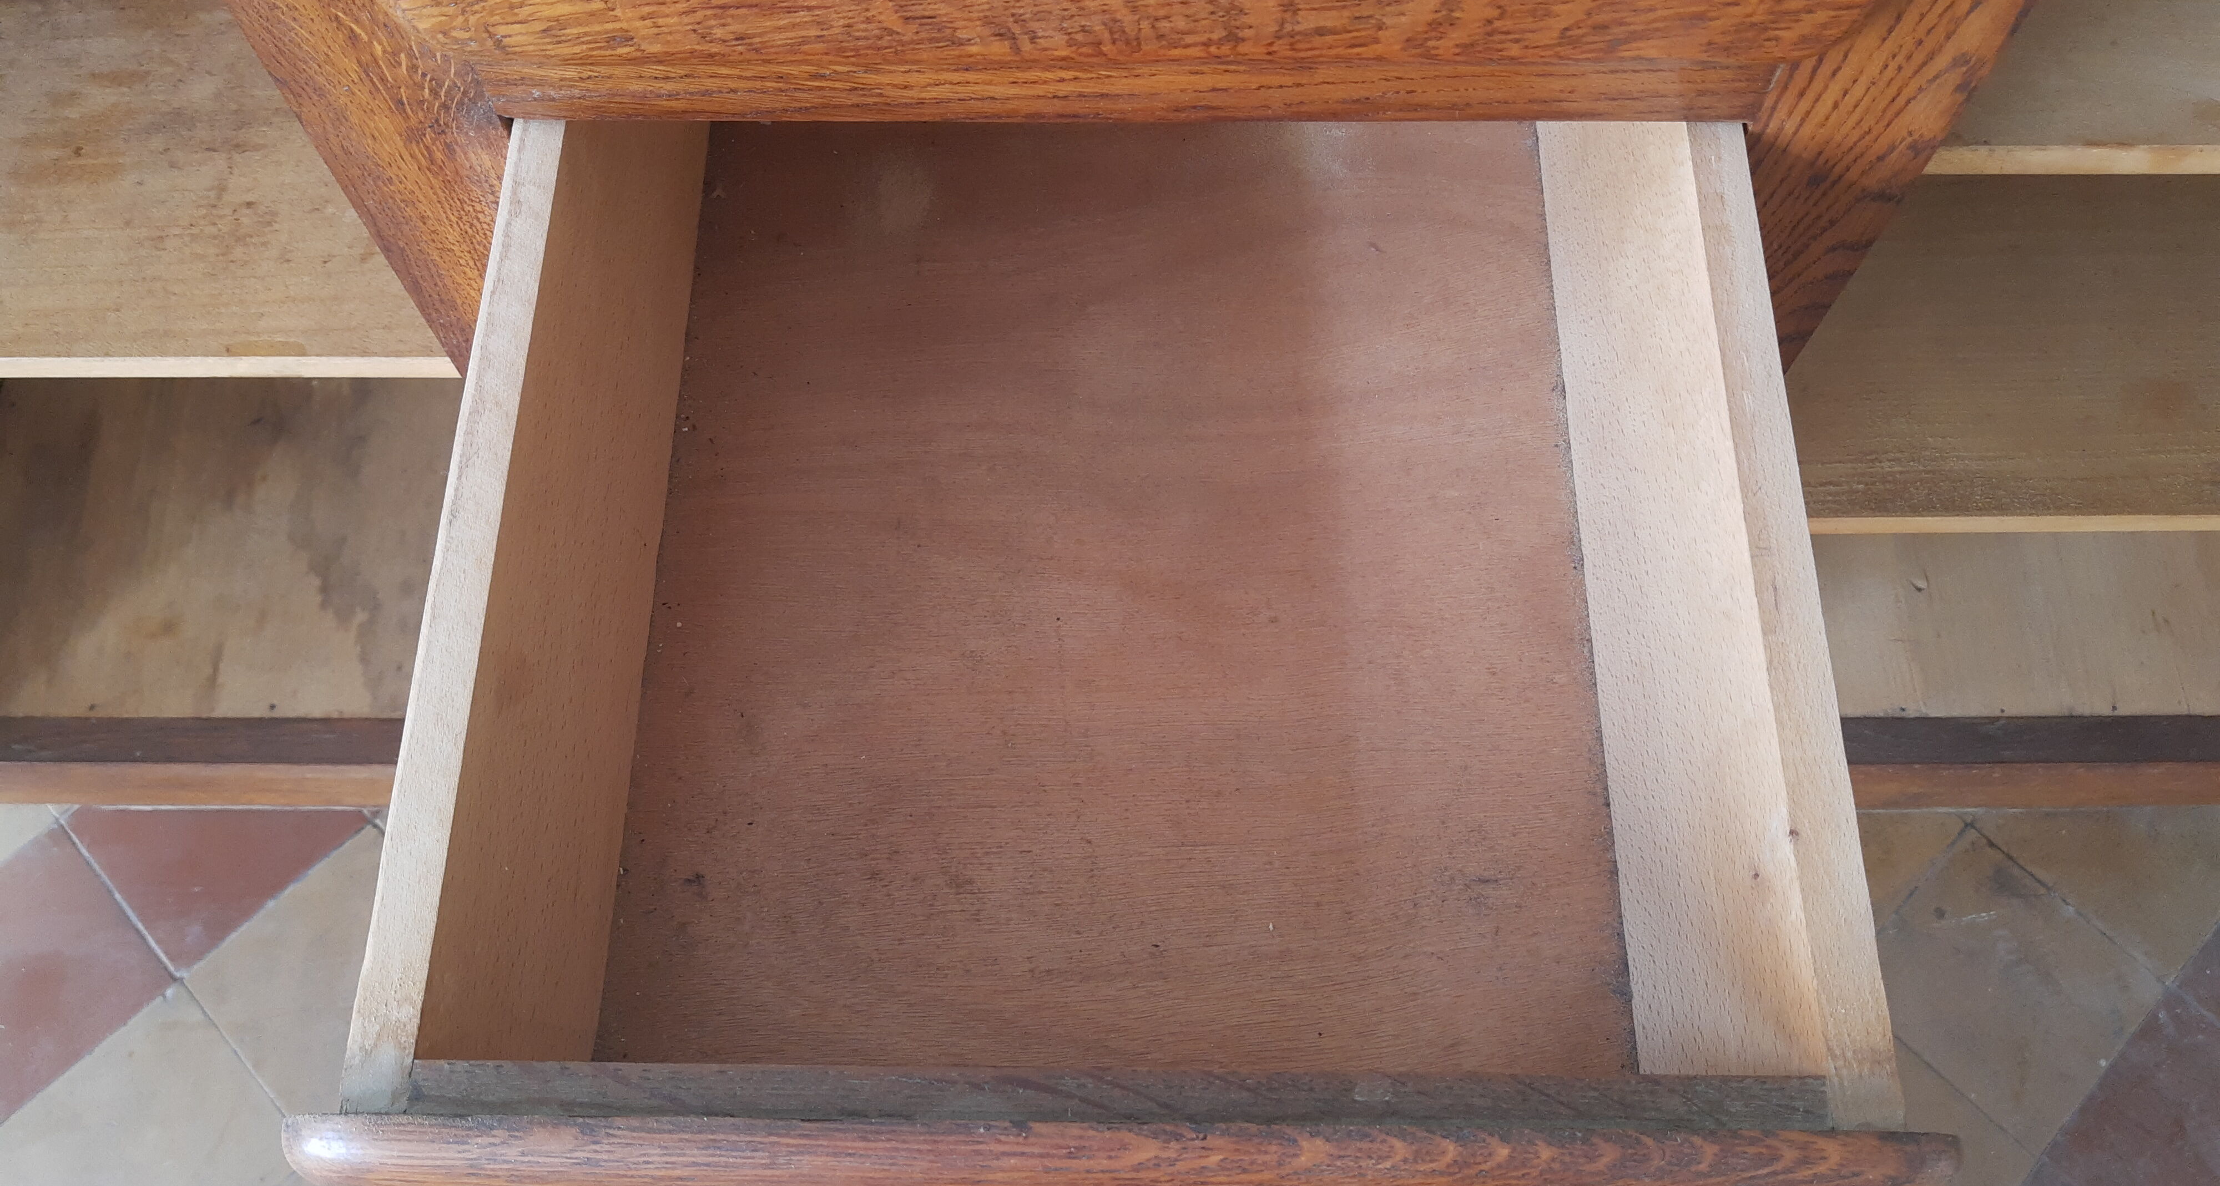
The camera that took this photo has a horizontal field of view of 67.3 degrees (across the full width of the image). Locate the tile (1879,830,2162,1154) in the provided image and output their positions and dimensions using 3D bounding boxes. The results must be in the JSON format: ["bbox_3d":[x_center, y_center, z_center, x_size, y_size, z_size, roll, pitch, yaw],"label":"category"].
[{"bbox_3d":[0.600,0.265,1.126,0.156,0.012,0.156,-42,73,-17],"label":"tile"}]

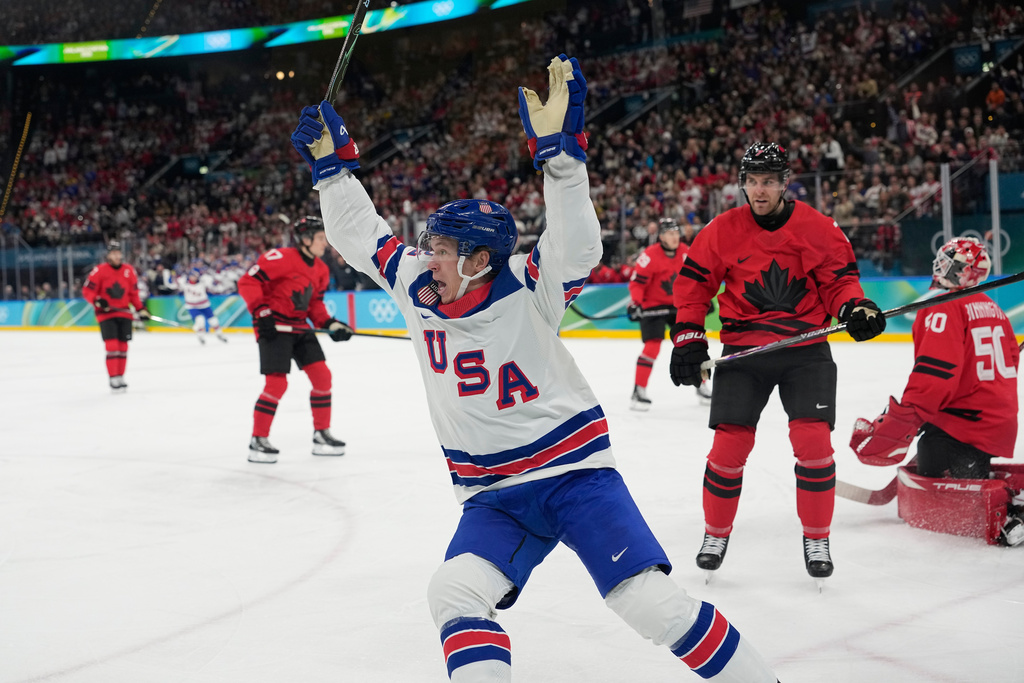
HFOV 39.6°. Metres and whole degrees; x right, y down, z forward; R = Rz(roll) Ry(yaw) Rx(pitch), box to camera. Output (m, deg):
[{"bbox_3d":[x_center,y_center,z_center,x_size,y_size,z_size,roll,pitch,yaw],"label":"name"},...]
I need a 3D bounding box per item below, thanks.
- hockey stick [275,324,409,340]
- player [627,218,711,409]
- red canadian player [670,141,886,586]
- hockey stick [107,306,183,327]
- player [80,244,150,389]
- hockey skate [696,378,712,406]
[{"bbox_3d":[-1.090,-0.042,10.800,1.550,0.200,0.070,5,2,-3],"label":"hockey stick"},{"bbox_3d":[1.549,-0.264,13.900,0.800,1.850,0.650,-4,3,-27],"label":"player"},{"bbox_3d":[1.133,0.098,6.070,0.900,1.900,0.580,-2,3,10],"label":"red canadian player"},{"bbox_3d":[-4.728,-0.330,18.400,1.500,0.200,0.070,13,-3,-21],"label":"hockey stick"},{"bbox_3d":[-5.144,-0.325,18.500,0.820,1.940,0.500,-3,3,-22],"label":"player"},{"bbox_3d":[1.931,0.494,14.050,0.110,0.260,0.300,-4,3,-25],"label":"hockey skate"}]

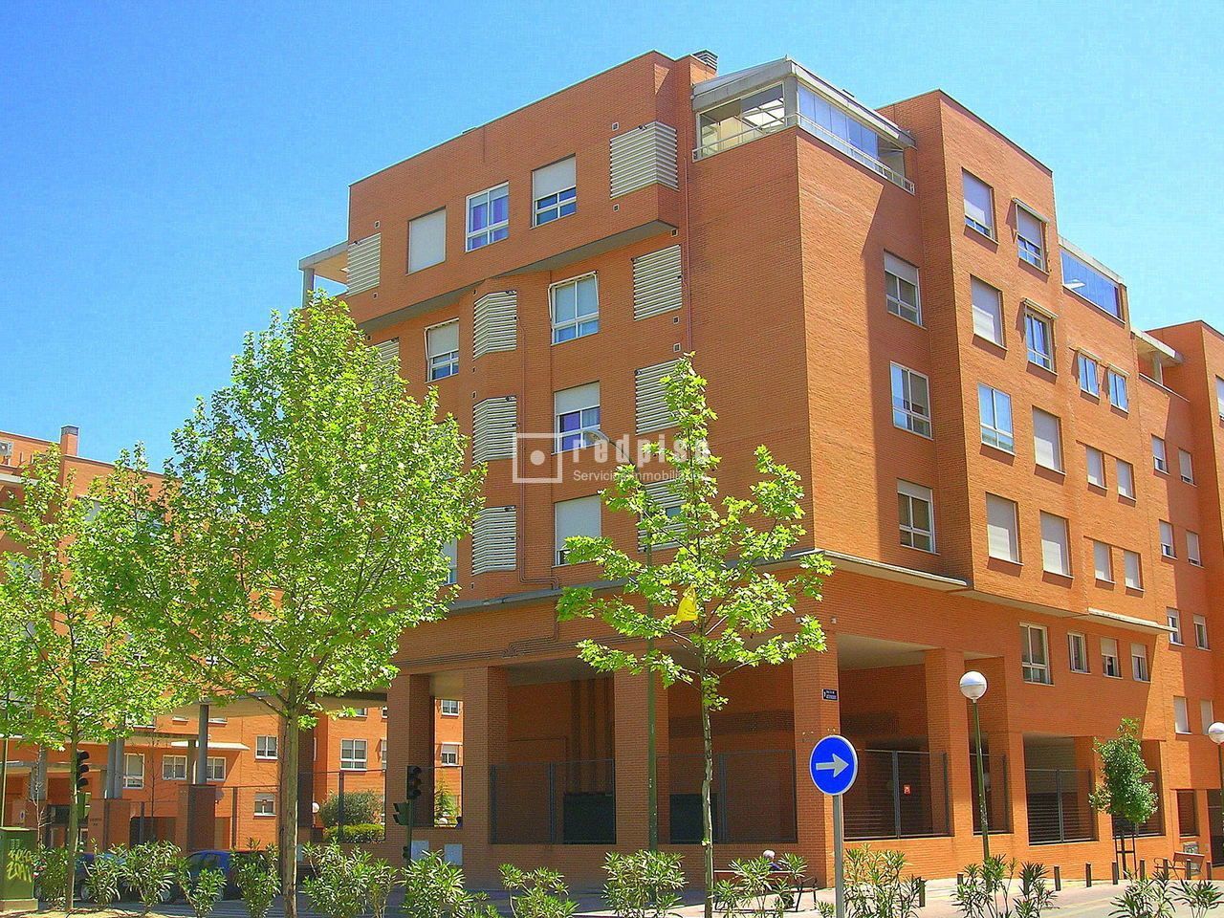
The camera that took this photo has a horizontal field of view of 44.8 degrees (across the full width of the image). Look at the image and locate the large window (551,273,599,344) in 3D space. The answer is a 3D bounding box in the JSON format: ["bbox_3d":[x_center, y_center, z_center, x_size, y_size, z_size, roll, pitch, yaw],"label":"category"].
[{"bbox_3d":[-0.897,-3.983,39.767,1.640,1.650,0.160,-12,-18,40],"label":"large window"}]

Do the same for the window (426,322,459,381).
[{"bbox_3d":[-4.700,-3.105,42.558,1.530,1.620,0.170,-12,-17,40],"label":"window"}]

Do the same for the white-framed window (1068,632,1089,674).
[{"bbox_3d":[13.462,5.640,43.102,0.180,1.137,1.182,-12,-18,40],"label":"white-framed window"}]

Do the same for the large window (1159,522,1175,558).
[{"bbox_3d":[18.749,2.756,50.251,0.160,1.150,1.200,-12,-17,40],"label":"large window"}]

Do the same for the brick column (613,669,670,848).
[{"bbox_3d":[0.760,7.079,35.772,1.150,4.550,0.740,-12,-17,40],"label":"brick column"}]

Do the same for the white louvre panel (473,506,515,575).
[{"bbox_3d":[-3.121,2.141,39.114,1.310,1.680,0.240,-7,-15,26],"label":"white louvre panel"}]

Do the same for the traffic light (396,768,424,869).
[{"bbox_3d":[-4.430,8.235,32.288,0.400,3.050,0.480,-12,-18,39],"label":"traffic light"}]

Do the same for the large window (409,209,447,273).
[{"bbox_3d":[-5.312,-6.318,43.155,1.621,1.684,0.180,-12,-18,40],"label":"large window"}]

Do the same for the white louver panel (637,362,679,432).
[{"bbox_3d":[1.157,-1.527,36.827,1.480,1.680,0.120,-12,-18,40],"label":"white louver panel"}]

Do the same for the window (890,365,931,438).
[{"bbox_3d":[7.550,-1.464,37.616,0.150,1.640,1.840,-12,-17,40],"label":"window"}]

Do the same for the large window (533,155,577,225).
[{"bbox_3d":[-1.473,-7.052,39.584,1.580,1.640,0.170,-12,-17,40],"label":"large window"}]

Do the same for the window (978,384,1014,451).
[{"bbox_3d":[10.433,-1.076,40.456,0.158,1.685,1.853,-12,-18,40],"label":"window"}]

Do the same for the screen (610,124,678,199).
[{"bbox_3d":[0.827,-7.568,38.336,1.601,1.667,0.860,-12,-18,40],"label":"screen"}]

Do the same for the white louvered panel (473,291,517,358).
[{"bbox_3d":[-3.394,-3.801,42.037,1.566,1.714,0.433,-12,-18,40],"label":"white louvered panel"}]

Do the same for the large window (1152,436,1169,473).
[{"bbox_3d":[19.040,-0.128,51.801,0.180,1.235,1.186,-12,-18,40],"label":"large window"}]

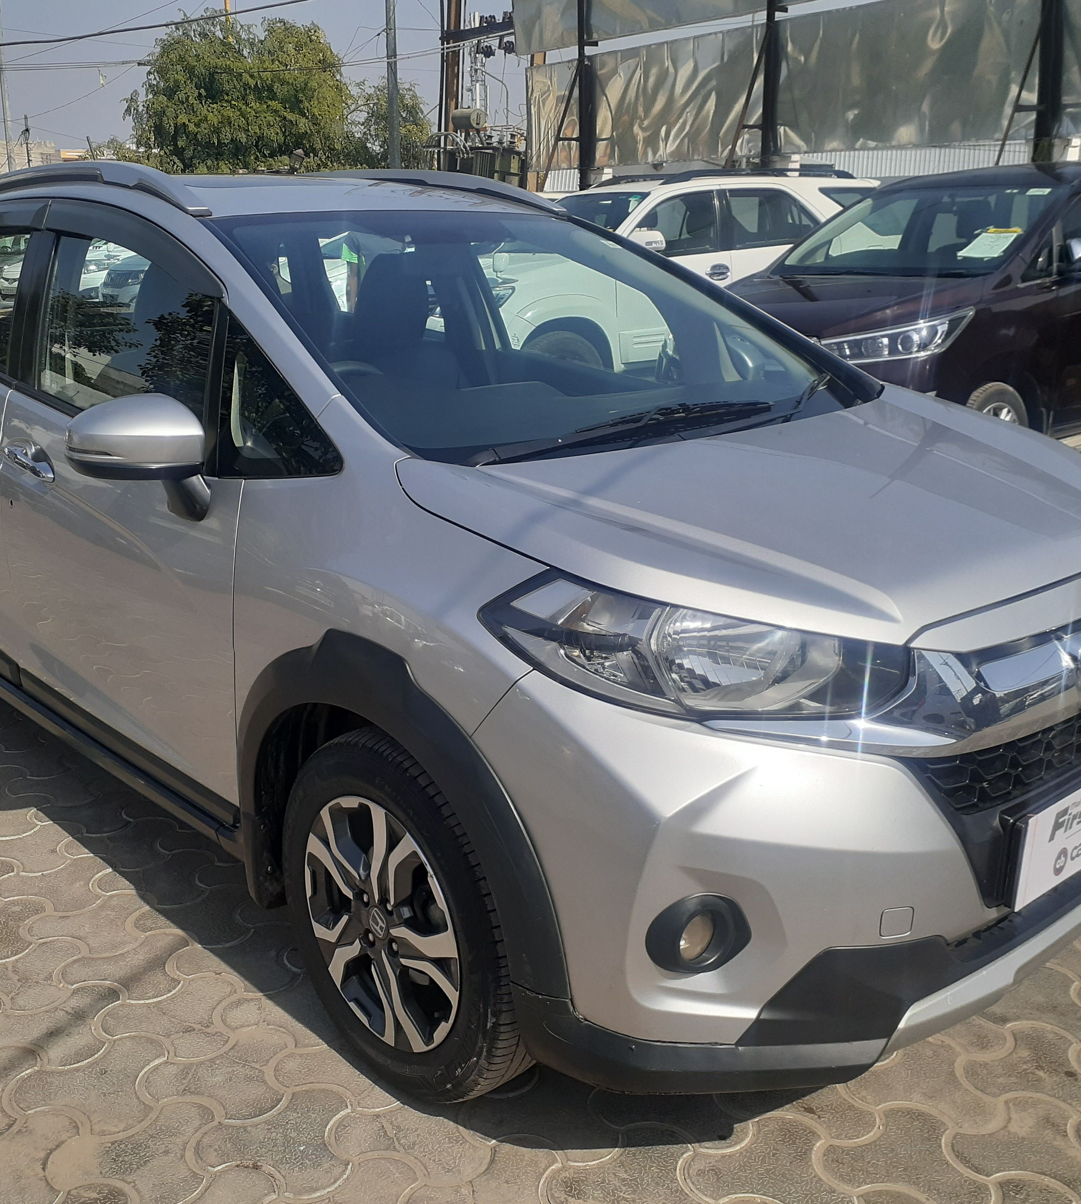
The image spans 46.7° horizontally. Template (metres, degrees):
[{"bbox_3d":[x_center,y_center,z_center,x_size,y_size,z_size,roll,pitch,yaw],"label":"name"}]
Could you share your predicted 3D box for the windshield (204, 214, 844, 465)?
[{"bbox_3d":[-0.003,-0.621,2.708,1.300,0.140,0.970,-14,49,-41],"label":"windshield"}]

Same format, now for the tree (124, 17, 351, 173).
[{"bbox_3d":[-9.035,-13.580,37.703,6.600,7.900,6.400,0,16,0],"label":"tree"}]

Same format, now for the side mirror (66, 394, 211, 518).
[{"bbox_3d":[-0.697,-0.254,2.184,0.245,0.225,0.170,-14,21,-41],"label":"side mirror"}]

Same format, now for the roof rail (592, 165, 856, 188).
[{"bbox_3d":[1.397,-3.318,9.855,2.200,0.150,1.150,-13,21,-38],"label":"roof rail"}]

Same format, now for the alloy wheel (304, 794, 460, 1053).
[{"bbox_3d":[-0.213,0.522,2.123,0.165,0.440,0.440,-14,21,-41],"label":"alloy wheel"}]

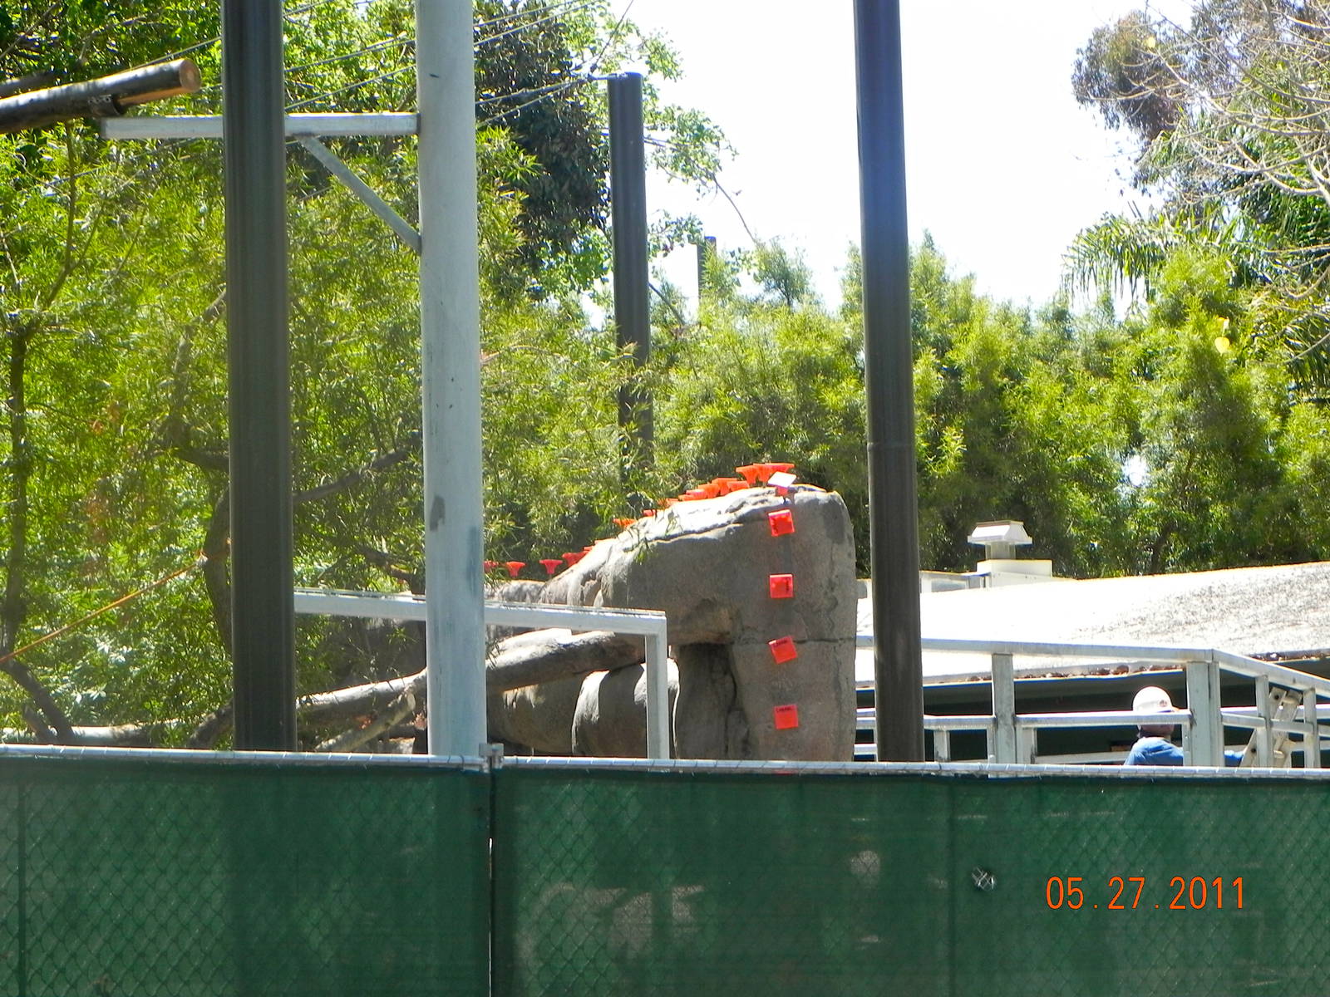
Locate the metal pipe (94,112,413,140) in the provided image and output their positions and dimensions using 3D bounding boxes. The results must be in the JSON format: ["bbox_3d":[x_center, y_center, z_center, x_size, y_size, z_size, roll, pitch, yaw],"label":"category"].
[{"bbox_3d":[-1.529,-1.407,17.000,1.210,0.077,0.077,-1,-5,-5],"label":"metal pipe"}]

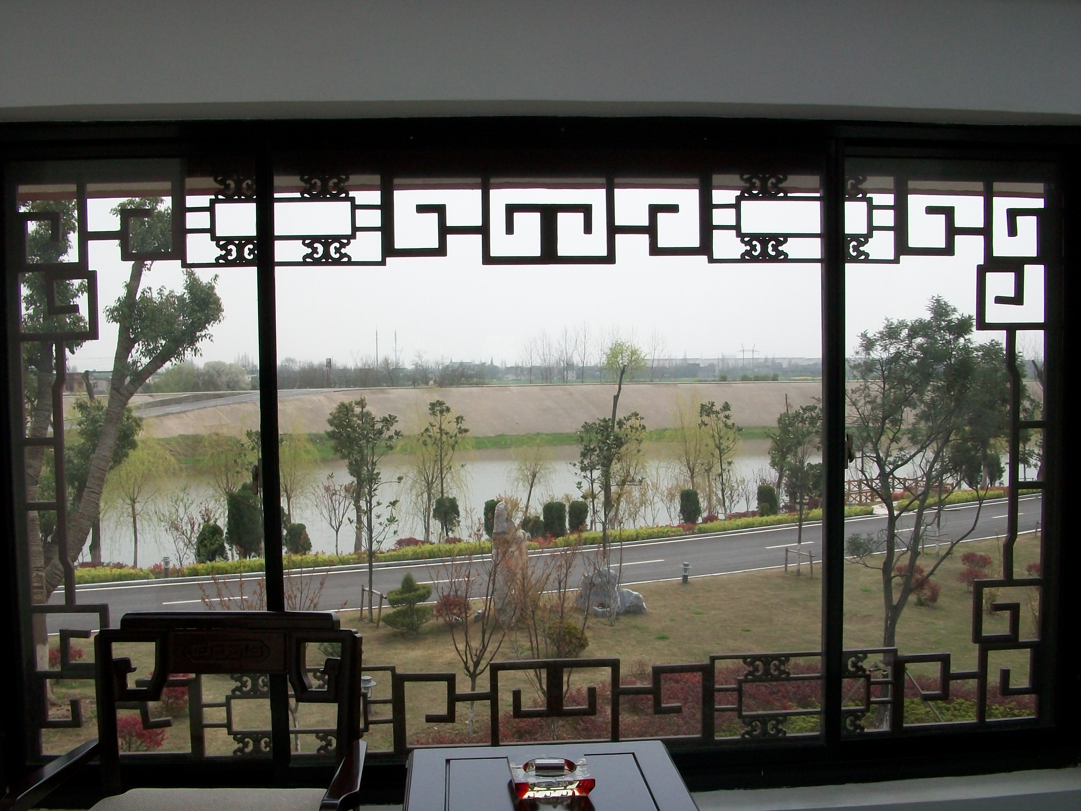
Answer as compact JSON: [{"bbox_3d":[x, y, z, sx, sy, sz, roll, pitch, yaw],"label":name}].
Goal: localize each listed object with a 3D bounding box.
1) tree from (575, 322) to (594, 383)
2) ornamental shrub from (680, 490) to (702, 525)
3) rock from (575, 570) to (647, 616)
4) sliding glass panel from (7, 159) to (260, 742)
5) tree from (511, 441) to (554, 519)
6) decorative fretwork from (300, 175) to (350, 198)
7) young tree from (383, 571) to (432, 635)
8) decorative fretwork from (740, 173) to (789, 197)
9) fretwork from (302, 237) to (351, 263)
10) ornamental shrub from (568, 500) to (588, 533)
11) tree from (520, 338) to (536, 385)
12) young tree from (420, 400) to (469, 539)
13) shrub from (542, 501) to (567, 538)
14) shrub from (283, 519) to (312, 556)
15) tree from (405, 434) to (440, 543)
[{"bbox_3d":[9.433,-11.343,229.753,4.208,13.365,4.208,-1,2,0],"label":"tree"},{"bbox_3d":[5.450,3.684,38.600,0.798,1.320,0.800,-1,2,0],"label":"ornamental shrub"},{"bbox_3d":[2.008,5.314,30.231,1.972,1.298,1.250,-1,2,0],"label":"rock"},{"bbox_3d":[-1.046,0.147,2.807,0.653,1.583,0.050,-1,2,-4],"label":"sliding glass panel"},{"bbox_3d":[-0.371,3.531,45.933,1.976,3.955,1.877,-1,2,0],"label":"tree"},{"bbox_3d":[-0.591,-0.601,2.910,0.139,0.065,0.025,-1,2,-3],"label":"decorative fretwork"},{"bbox_3d":[-2.810,4.206,22.500,1.056,1.306,1.080,-1,2,0],"label":"young tree"},{"bbox_3d":[0.629,-0.619,2.980,0.137,0.069,0.025,-1,2,-3],"label":"decorative fretwork"},{"bbox_3d":[-0.587,-0.427,2.916,0.137,0.069,0.025,-1,2,-4],"label":"fretwork"},{"bbox_3d":[1.598,4.784,45.369,0.867,1.445,0.867,-1,2,0],"label":"ornamental shrub"},{"bbox_3d":[-2.028,-7.065,170.000,2.569,7.370,2.600,-1,2,0],"label":"tree"},{"bbox_3d":[-4.009,2.689,43.517,2.013,5.904,1.912,-1,2,0],"label":"young tree"},{"bbox_3d":[0.587,4.775,44.112,1.018,1.581,1.018,-1,2,0],"label":"shrub"},{"bbox_3d":[-7.501,4.083,32.800,0.887,1.148,0.920,-1,2,0],"label":"shrub"},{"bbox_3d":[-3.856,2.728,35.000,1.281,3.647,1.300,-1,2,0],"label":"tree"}]

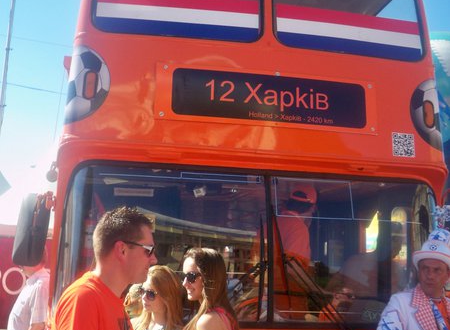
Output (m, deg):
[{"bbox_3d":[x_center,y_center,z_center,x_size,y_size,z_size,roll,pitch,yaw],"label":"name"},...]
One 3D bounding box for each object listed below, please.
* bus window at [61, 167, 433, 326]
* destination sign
[{"bbox_3d":[0.245,0.495,3.644,2.300,0.920,0.200,3,-17,-11],"label":"bus window"},{"bbox_3d":[0.285,-0.399,3.712,1.220,0.290,0.050,3,-16,-11],"label":"destination sign"}]

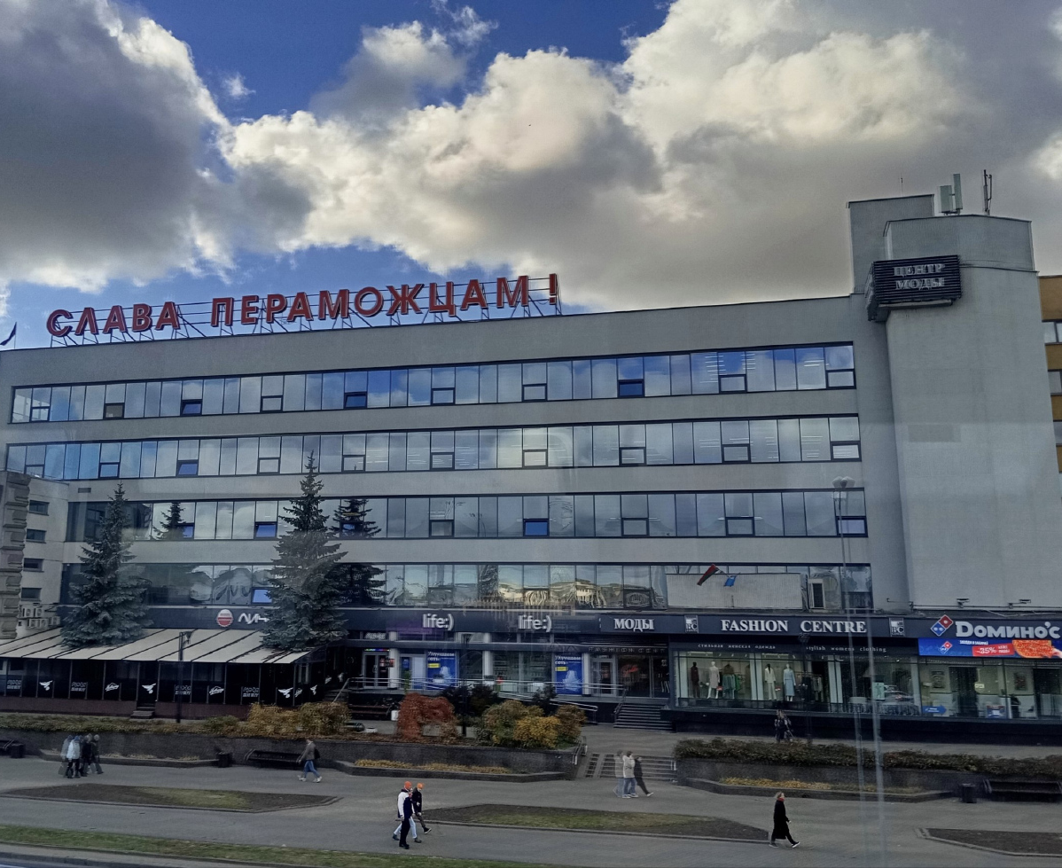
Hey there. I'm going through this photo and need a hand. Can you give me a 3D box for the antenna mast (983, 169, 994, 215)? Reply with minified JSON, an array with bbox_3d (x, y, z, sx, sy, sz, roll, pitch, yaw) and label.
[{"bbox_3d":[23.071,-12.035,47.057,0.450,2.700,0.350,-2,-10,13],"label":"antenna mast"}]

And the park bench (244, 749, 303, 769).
[{"bbox_3d":[-11.697,14.727,42.391,2.500,0.800,0.750,-2,-10,13],"label":"park bench"}]

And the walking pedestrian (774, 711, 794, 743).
[{"bbox_3d":[11.149,13.048,41.486,0.650,1.620,0.500,-2,-10,13],"label":"walking pedestrian"}]

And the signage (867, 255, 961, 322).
[{"bbox_3d":[20.990,-7.931,51.409,4.210,2.309,3.500,-2,-10,13],"label":"signage"}]

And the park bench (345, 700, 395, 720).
[{"bbox_3d":[-8.316,14.468,48.761,2.500,0.950,0.700,-2,-10,13],"label":"park bench"}]

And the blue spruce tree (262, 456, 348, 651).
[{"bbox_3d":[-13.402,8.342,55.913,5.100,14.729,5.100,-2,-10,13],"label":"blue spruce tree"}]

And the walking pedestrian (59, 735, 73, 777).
[{"bbox_3d":[-20.273,14.039,40.807,0.500,1.710,0.500,-2,-10,13],"label":"walking pedestrian"}]

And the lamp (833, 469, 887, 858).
[{"bbox_3d":[10.010,6.971,28.576,0.700,11.322,0.600,-2,-10,13],"label":"lamp"}]

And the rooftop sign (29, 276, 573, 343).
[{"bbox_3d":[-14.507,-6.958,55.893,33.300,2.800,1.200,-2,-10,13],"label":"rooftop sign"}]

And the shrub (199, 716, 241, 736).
[{"bbox_3d":[-14.926,13.941,44.859,1.950,0.775,1.400,-2,-10,13],"label":"shrub"}]

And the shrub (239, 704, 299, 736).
[{"bbox_3d":[-11.955,13.064,42.684,2.400,1.450,1.600,-2,-10,13],"label":"shrub"}]

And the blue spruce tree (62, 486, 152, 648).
[{"bbox_3d":[-23.023,8.964,51.270,4.600,12.400,4.600,-2,-10,13],"label":"blue spruce tree"}]

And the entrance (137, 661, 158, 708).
[{"bbox_3d":[-20.295,13.232,49.362,1.250,2.370,0.200,-2,-10,13],"label":"entrance"}]

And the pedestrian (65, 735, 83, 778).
[{"bbox_3d":[-19.719,13.972,40.438,0.550,1.730,0.520,-2,-10,13],"label":"pedestrian"}]

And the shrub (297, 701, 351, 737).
[{"bbox_3d":[-10.025,13.715,45.269,2.450,1.408,2.000,-2,-10,13],"label":"shrub"}]

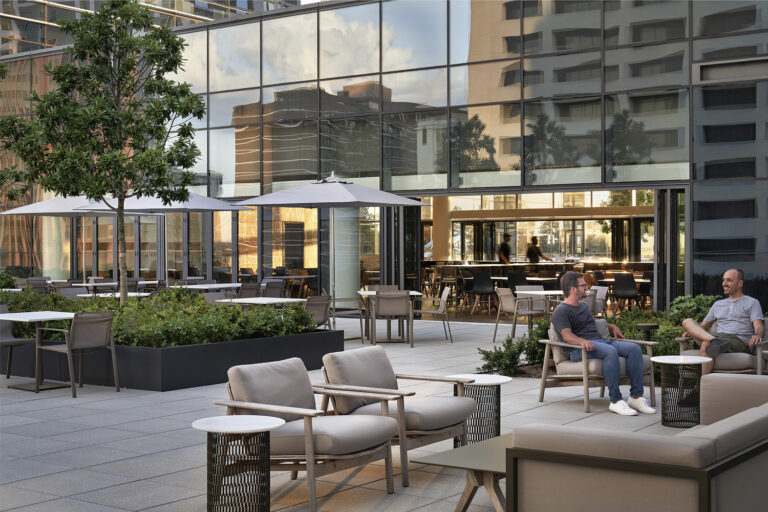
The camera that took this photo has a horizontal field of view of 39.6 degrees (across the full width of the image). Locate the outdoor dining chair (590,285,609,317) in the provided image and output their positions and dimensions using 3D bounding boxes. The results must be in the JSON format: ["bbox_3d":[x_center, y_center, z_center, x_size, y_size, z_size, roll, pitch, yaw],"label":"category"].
[{"bbox_3d":[3.430,0.958,17.990,0.610,0.855,0.580,0,0,-18],"label":"outdoor dining chair"}]

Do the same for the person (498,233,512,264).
[{"bbox_3d":[2.962,0.359,26.000,0.380,1.790,0.500,0,1,5],"label":"person"}]

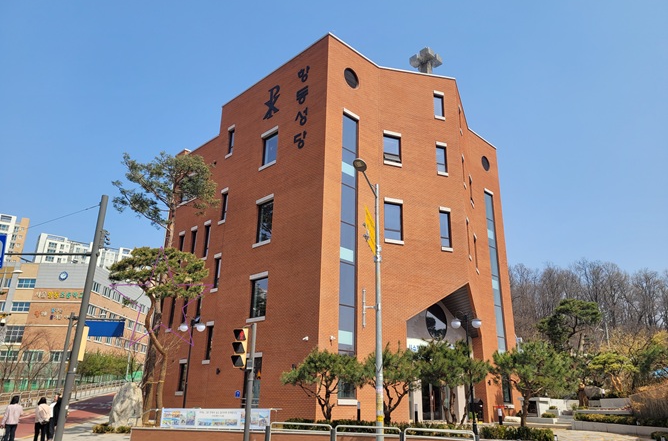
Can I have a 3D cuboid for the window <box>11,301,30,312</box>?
[{"bbox_3d":[-44.976,12.436,72.044,2.650,1.500,0.200,0,-20,4],"label":"window"}]

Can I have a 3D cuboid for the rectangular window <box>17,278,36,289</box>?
[{"bbox_3d":[-45.826,9.471,74.962,2.650,1.400,0.200,0,-20,5],"label":"rectangular window"}]

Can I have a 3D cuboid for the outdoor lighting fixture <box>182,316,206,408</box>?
[{"bbox_3d":[-5.951,6.097,20.396,1.060,4.150,0.380,5,-20,-11],"label":"outdoor lighting fixture"}]

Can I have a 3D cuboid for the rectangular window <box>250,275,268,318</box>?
[{"bbox_3d":[-3.545,3.672,23.767,1.391,1.911,0.150,-18,-28,42],"label":"rectangular window"}]

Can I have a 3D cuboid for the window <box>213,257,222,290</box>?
[{"bbox_3d":[-6.409,2.980,27.884,0.600,1.650,0.200,-18,-27,42],"label":"window"}]

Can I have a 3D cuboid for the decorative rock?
[{"bbox_3d":[-8.226,7.309,19.856,1.050,1.708,0.750,7,-21,-14],"label":"decorative rock"}]

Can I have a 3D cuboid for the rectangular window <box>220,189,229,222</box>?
[{"bbox_3d":[-6.168,-0.721,28.342,0.688,1.675,0.150,-18,-28,42],"label":"rectangular window"}]

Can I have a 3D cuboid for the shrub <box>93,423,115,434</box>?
[{"bbox_3d":[-9.989,8.966,21.762,0.950,0.480,0.750,9,-22,-21],"label":"shrub"}]

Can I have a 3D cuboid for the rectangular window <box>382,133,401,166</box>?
[{"bbox_3d":[3.299,-4.006,28.259,1.080,1.870,0.150,9,-21,-19],"label":"rectangular window"}]

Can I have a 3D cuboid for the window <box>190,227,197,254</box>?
[{"bbox_3d":[-8.305,1.562,29.714,0.718,1.933,0.150,-18,-28,42],"label":"window"}]

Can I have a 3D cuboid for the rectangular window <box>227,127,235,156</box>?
[{"bbox_3d":[-6.496,-4.963,31.883,0.150,1.940,0.700,20,-27,-41],"label":"rectangular window"}]

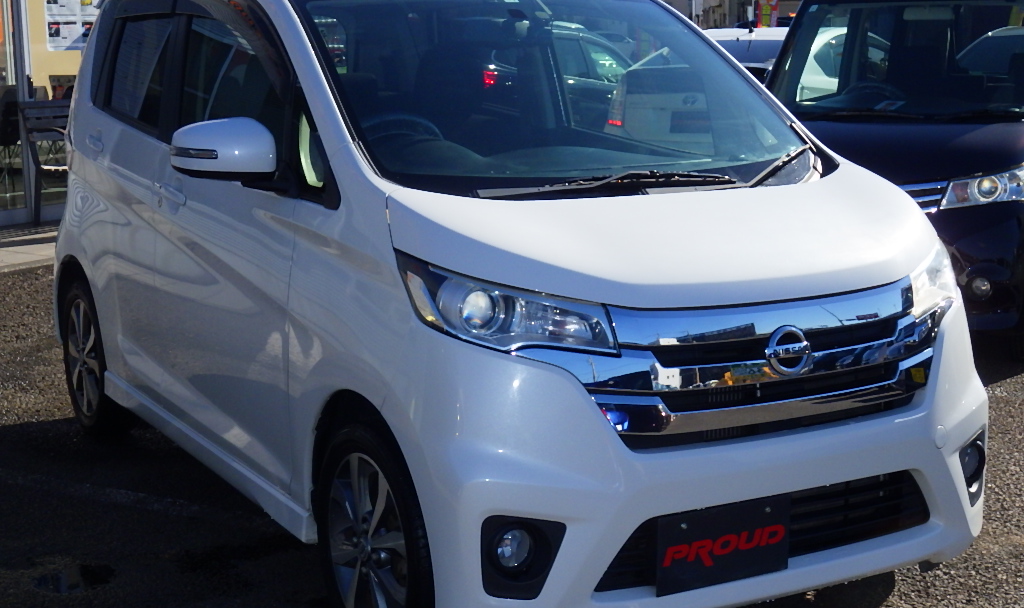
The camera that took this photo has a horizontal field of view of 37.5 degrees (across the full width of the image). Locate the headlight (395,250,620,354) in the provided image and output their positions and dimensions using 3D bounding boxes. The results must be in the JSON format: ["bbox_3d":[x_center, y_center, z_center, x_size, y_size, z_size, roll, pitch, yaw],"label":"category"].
[{"bbox_3d":[-0.023,-0.002,3.015,0.310,0.205,0.380,-4,10,-21],"label":"headlight"}]

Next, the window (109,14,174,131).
[{"bbox_3d":[-1.142,-0.725,4.624,0.050,0.360,0.570,6,5,-31],"label":"window"}]

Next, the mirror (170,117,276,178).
[{"bbox_3d":[-0.674,-0.367,3.565,0.240,0.150,0.160,-5,10,-24],"label":"mirror"}]

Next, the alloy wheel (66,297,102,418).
[{"bbox_3d":[-1.457,0.185,5.395,0.160,0.414,0.414,-6,11,-29],"label":"alloy wheel"}]

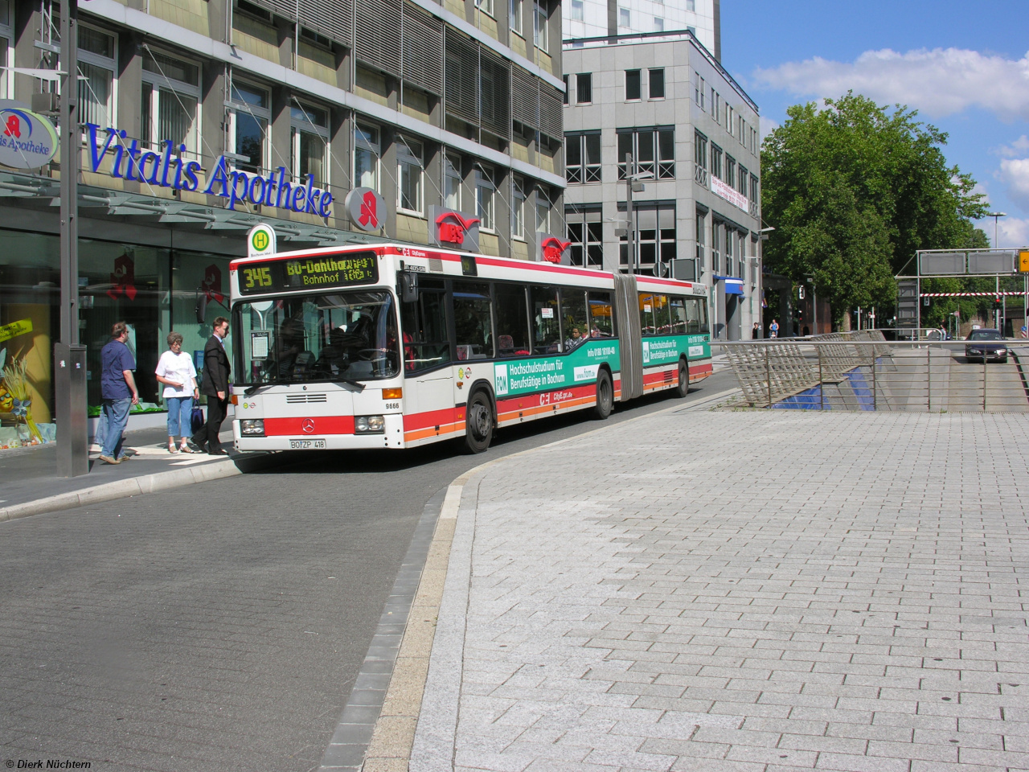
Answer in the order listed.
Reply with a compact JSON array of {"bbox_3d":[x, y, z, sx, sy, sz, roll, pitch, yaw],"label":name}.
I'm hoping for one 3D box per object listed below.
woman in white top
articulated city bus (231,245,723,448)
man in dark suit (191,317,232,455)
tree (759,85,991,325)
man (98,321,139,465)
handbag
[{"bbox_3d":[-4.597,0.071,14.150,0.580,1.640,0.420,-2,4,-23],"label":"woman in white top"},{"bbox_3d":[0.910,-0.810,21.650,2.520,2.920,17.800,0,3,23],"label":"articulated city bus"},{"bbox_3d":[-4.011,0.000,13.750,0.520,1.810,0.480,-1,4,-11],"label":"man in dark suit"},{"bbox_3d":[27.662,-12.950,80.000,17.400,19.600,15.500,0,4,0],"label":"tree"},{"bbox_3d":[-4.966,0.076,13.050,0.530,1.780,0.450,2,4,37],"label":"man"},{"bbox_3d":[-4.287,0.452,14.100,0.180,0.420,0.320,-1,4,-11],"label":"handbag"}]

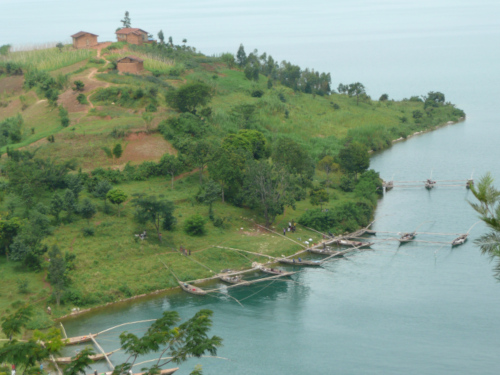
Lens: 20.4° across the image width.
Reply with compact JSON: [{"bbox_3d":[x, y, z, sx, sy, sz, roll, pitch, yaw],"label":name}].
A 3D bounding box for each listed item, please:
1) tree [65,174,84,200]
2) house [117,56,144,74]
[{"bbox_3d":[-38.980,0.000,308.000,4.500,5.800,4.400,-1,9,0],"label":"tree"},{"bbox_3d":[-34.214,-34.873,397.000,6.200,4.700,5.600,2,10,14],"label":"house"}]

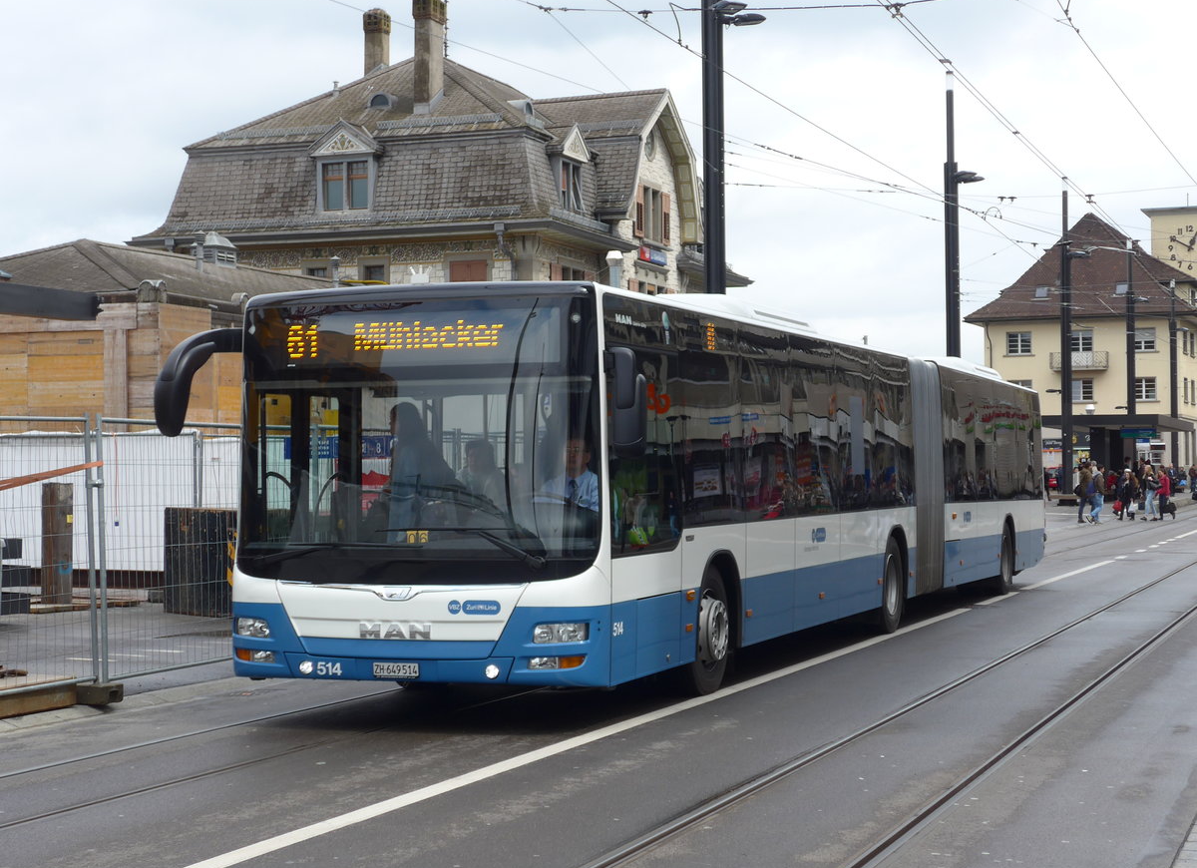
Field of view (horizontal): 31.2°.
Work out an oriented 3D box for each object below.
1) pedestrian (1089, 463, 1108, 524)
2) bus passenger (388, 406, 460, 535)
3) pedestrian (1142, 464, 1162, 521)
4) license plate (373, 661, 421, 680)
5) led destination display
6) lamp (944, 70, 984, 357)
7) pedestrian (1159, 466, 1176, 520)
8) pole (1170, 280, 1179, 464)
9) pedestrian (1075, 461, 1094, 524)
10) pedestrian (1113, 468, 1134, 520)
[{"bbox_3d":[14.000,1.718,60.300,0.520,1.652,0.500,0,-1,-18],"label":"pedestrian"},{"bbox_3d":[-1.243,0.638,14.789,0.420,1.710,0.500,0,-1,20],"label":"bus passenger"},{"bbox_3d":[16.239,1.734,63.000,0.500,1.633,0.500,0,-1,-18],"label":"pedestrian"},{"bbox_3d":[-1.232,1.442,13.069,0.300,0.081,0.012,0,-1,20],"label":"license plate"},{"bbox_3d":[-1.205,-0.603,13.314,2.126,0.400,0.100,0,-1,20],"label":"led destination display"},{"bbox_3d":[10.323,-3.952,60.436,1.100,12.616,1.200,0,-1,20],"label":"lamp"},{"bbox_3d":[16.893,1.743,63.700,0.500,1.618,0.500,0,-1,-18],"label":"pedestrian"},{"bbox_3d":[34.083,-2.934,127.049,0.420,12.388,0.420,0,-1,20],"label":"pole"},{"bbox_3d":[13.836,1.662,61.000,0.500,1.745,0.520,0,-1,-18],"label":"pedestrian"},{"bbox_3d":[15.325,1.778,62.500,0.450,1.492,0.520,1,-1,-38],"label":"pedestrian"}]

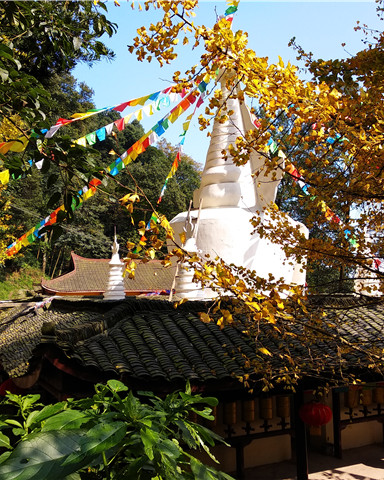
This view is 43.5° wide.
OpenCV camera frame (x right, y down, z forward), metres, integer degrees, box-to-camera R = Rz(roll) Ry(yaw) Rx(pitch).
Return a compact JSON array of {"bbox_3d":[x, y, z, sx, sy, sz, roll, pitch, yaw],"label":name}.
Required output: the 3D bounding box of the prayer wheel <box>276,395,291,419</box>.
[{"bbox_3d":[2.074,3.789,10.898,0.280,0.450,0.280,0,-7,0],"label":"prayer wheel"}]

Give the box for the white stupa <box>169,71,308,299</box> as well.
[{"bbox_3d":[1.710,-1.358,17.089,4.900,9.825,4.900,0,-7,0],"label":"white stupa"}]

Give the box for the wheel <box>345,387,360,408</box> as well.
[{"bbox_3d":[3.945,3.901,11.819,0.280,0.450,0.280,0,-7,0],"label":"wheel"}]

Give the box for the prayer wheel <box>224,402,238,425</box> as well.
[{"bbox_3d":[0.819,3.714,10.280,0.280,0.450,0.280,0,-7,0],"label":"prayer wheel"}]

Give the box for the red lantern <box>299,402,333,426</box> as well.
[{"bbox_3d":[2.083,2.943,8.106,0.570,0.410,0.570,0,-7,0],"label":"red lantern"}]

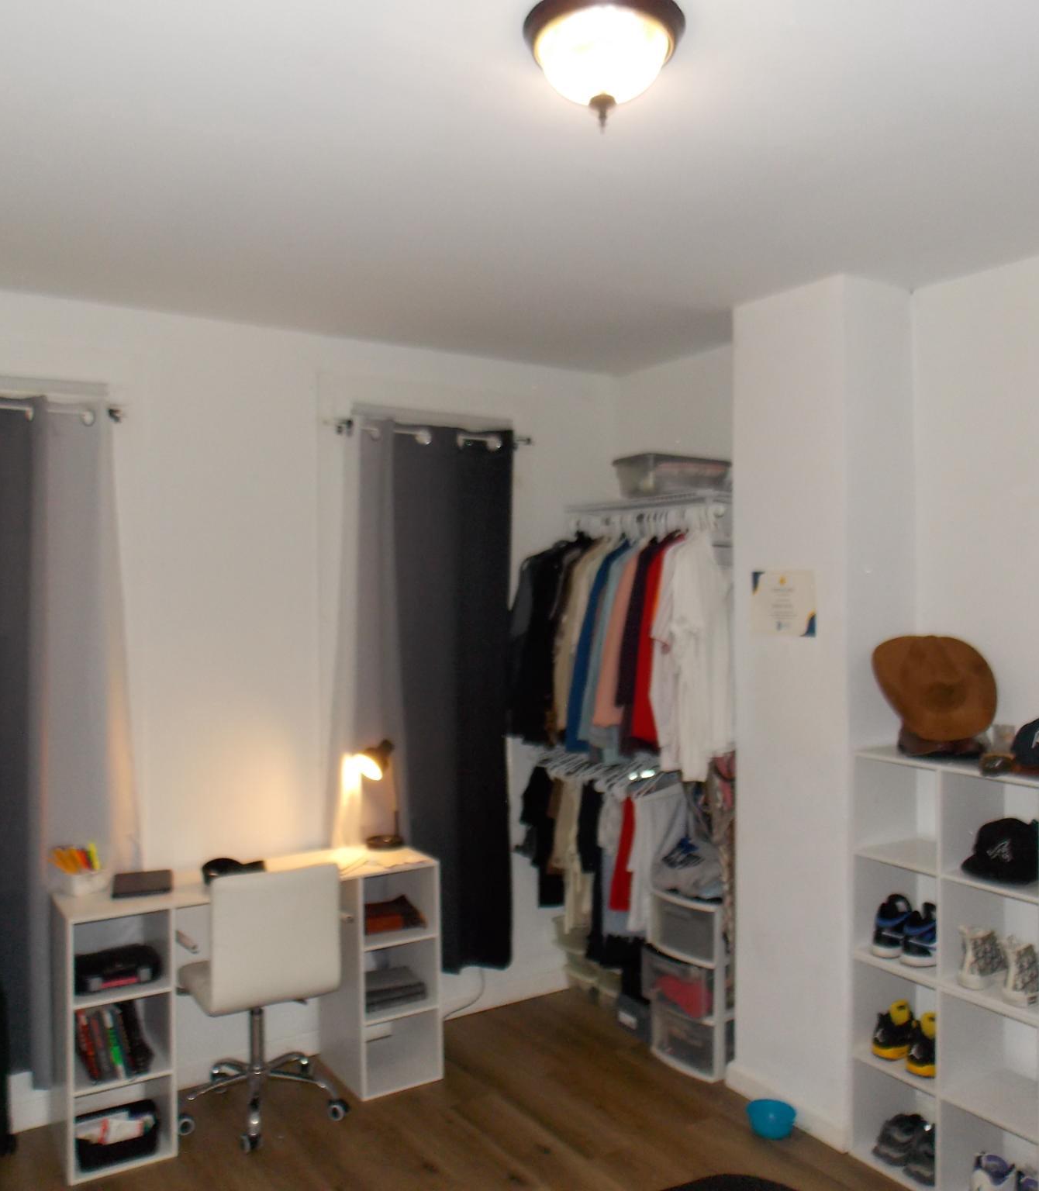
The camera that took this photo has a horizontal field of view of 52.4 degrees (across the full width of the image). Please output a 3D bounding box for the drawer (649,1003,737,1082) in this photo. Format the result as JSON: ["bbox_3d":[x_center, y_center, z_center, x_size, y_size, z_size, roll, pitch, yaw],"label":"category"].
[{"bbox_3d":[0.715,1.591,3.892,0.360,0.200,0.320,-1,1,-34],"label":"drawer"}]

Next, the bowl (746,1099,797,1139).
[{"bbox_3d":[0.778,1.615,3.251,0.154,0.080,0.154,0,0,0],"label":"bowl"}]

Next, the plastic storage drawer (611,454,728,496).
[{"bbox_3d":[0.566,-0.421,3.939,0.380,0.155,0.240,0,0,-32],"label":"plastic storage drawer"}]

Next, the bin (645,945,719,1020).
[{"bbox_3d":[0.662,1.362,3.768,0.325,0.180,0.315,0,0,-32],"label":"bin"}]

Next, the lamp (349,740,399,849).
[{"bbox_3d":[-0.518,0.734,3.897,0.200,0.400,0.140,-1,1,-38],"label":"lamp"}]

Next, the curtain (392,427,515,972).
[{"bbox_3d":[-0.251,0.419,4.161,0.540,2.140,0.100,-1,1,-33],"label":"curtain"}]

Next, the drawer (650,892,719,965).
[{"bbox_3d":[0.702,1.163,3.792,0.330,0.192,0.335,0,0,-32],"label":"drawer"}]

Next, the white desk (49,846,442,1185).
[{"bbox_3d":[-0.863,1.282,3.444,1.188,0.757,0.358,0,0,-32],"label":"white desk"}]

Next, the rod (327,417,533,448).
[{"bbox_3d":[-0.334,-0.636,4.127,0.900,0.060,0.100,-1,1,-33],"label":"rod"}]

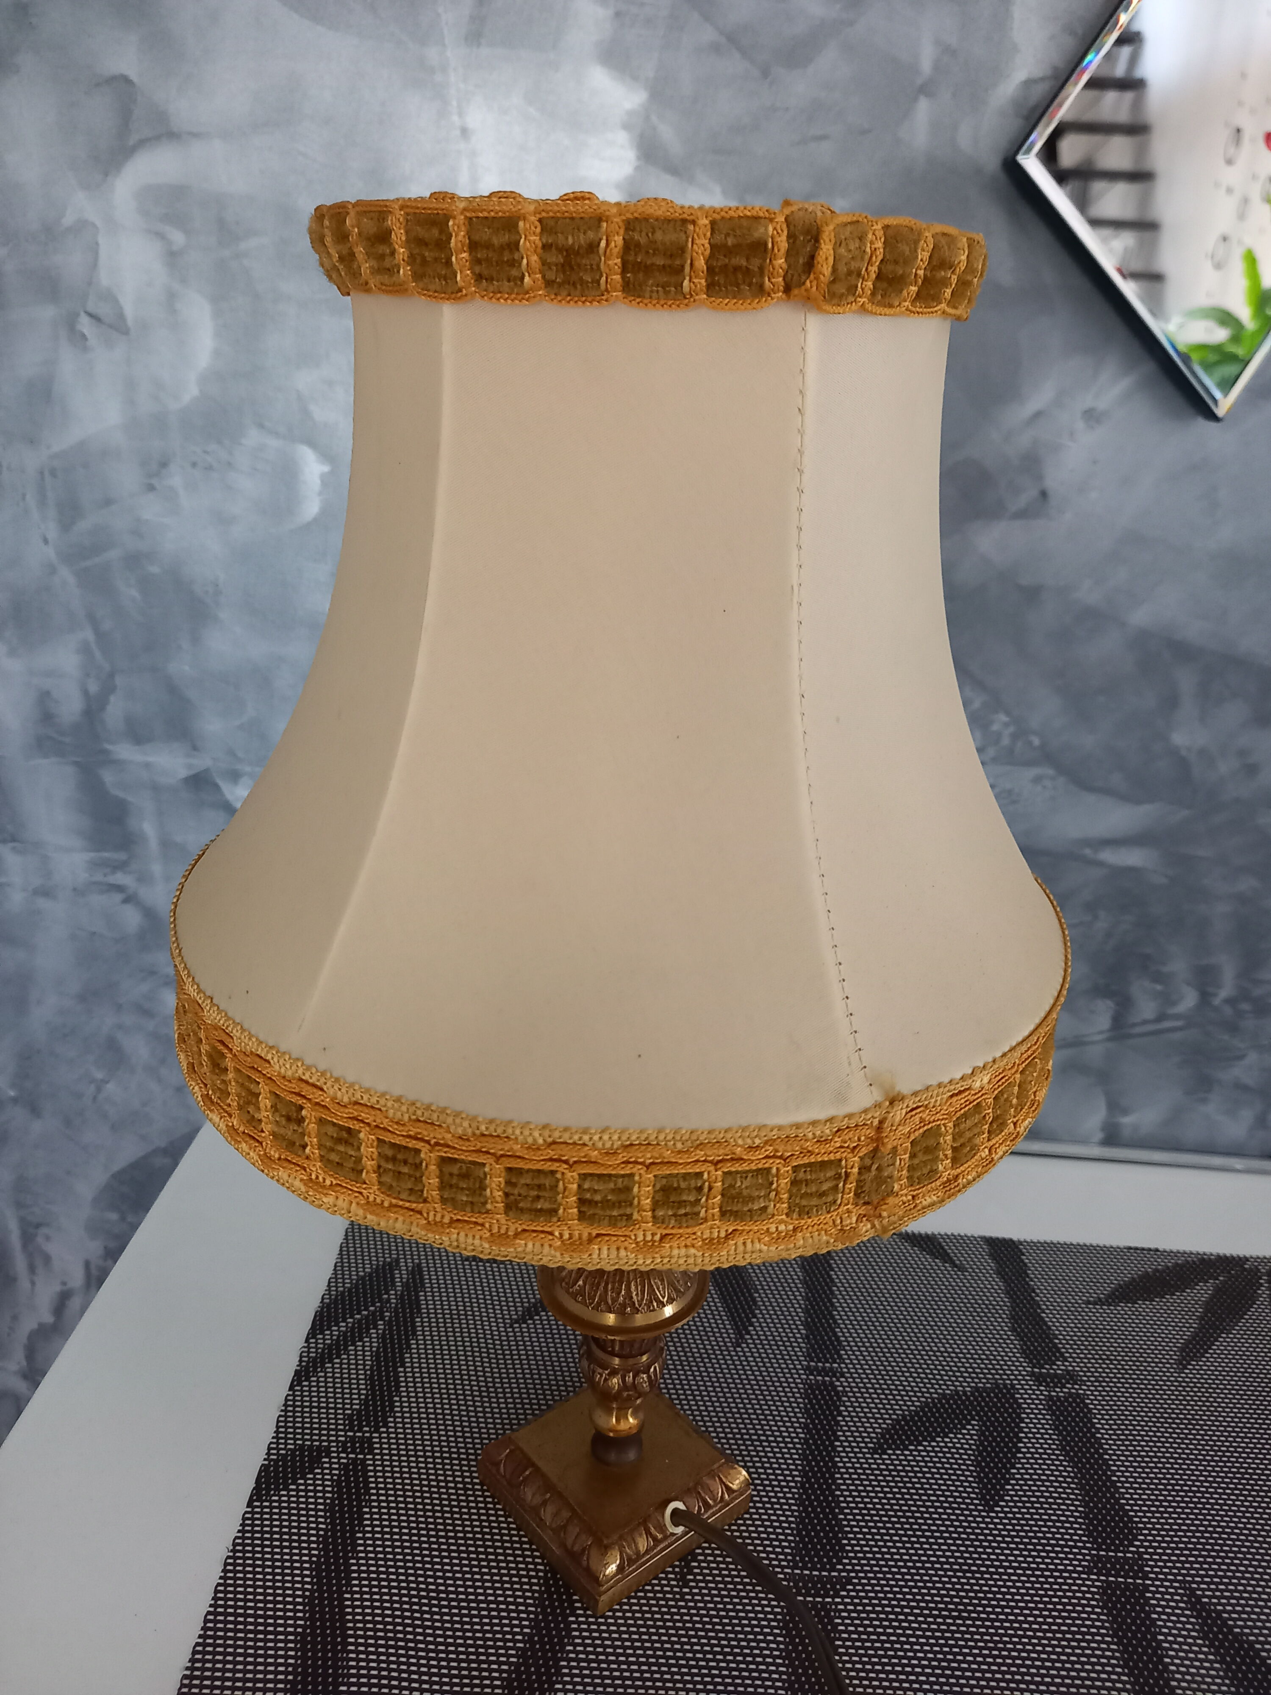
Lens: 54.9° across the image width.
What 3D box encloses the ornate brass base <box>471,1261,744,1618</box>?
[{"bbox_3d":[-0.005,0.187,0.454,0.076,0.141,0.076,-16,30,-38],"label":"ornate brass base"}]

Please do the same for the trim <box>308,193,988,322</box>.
[{"bbox_3d":[0.004,-0.147,0.312,0.166,0.019,0.166,3,23,0],"label":"trim"}]

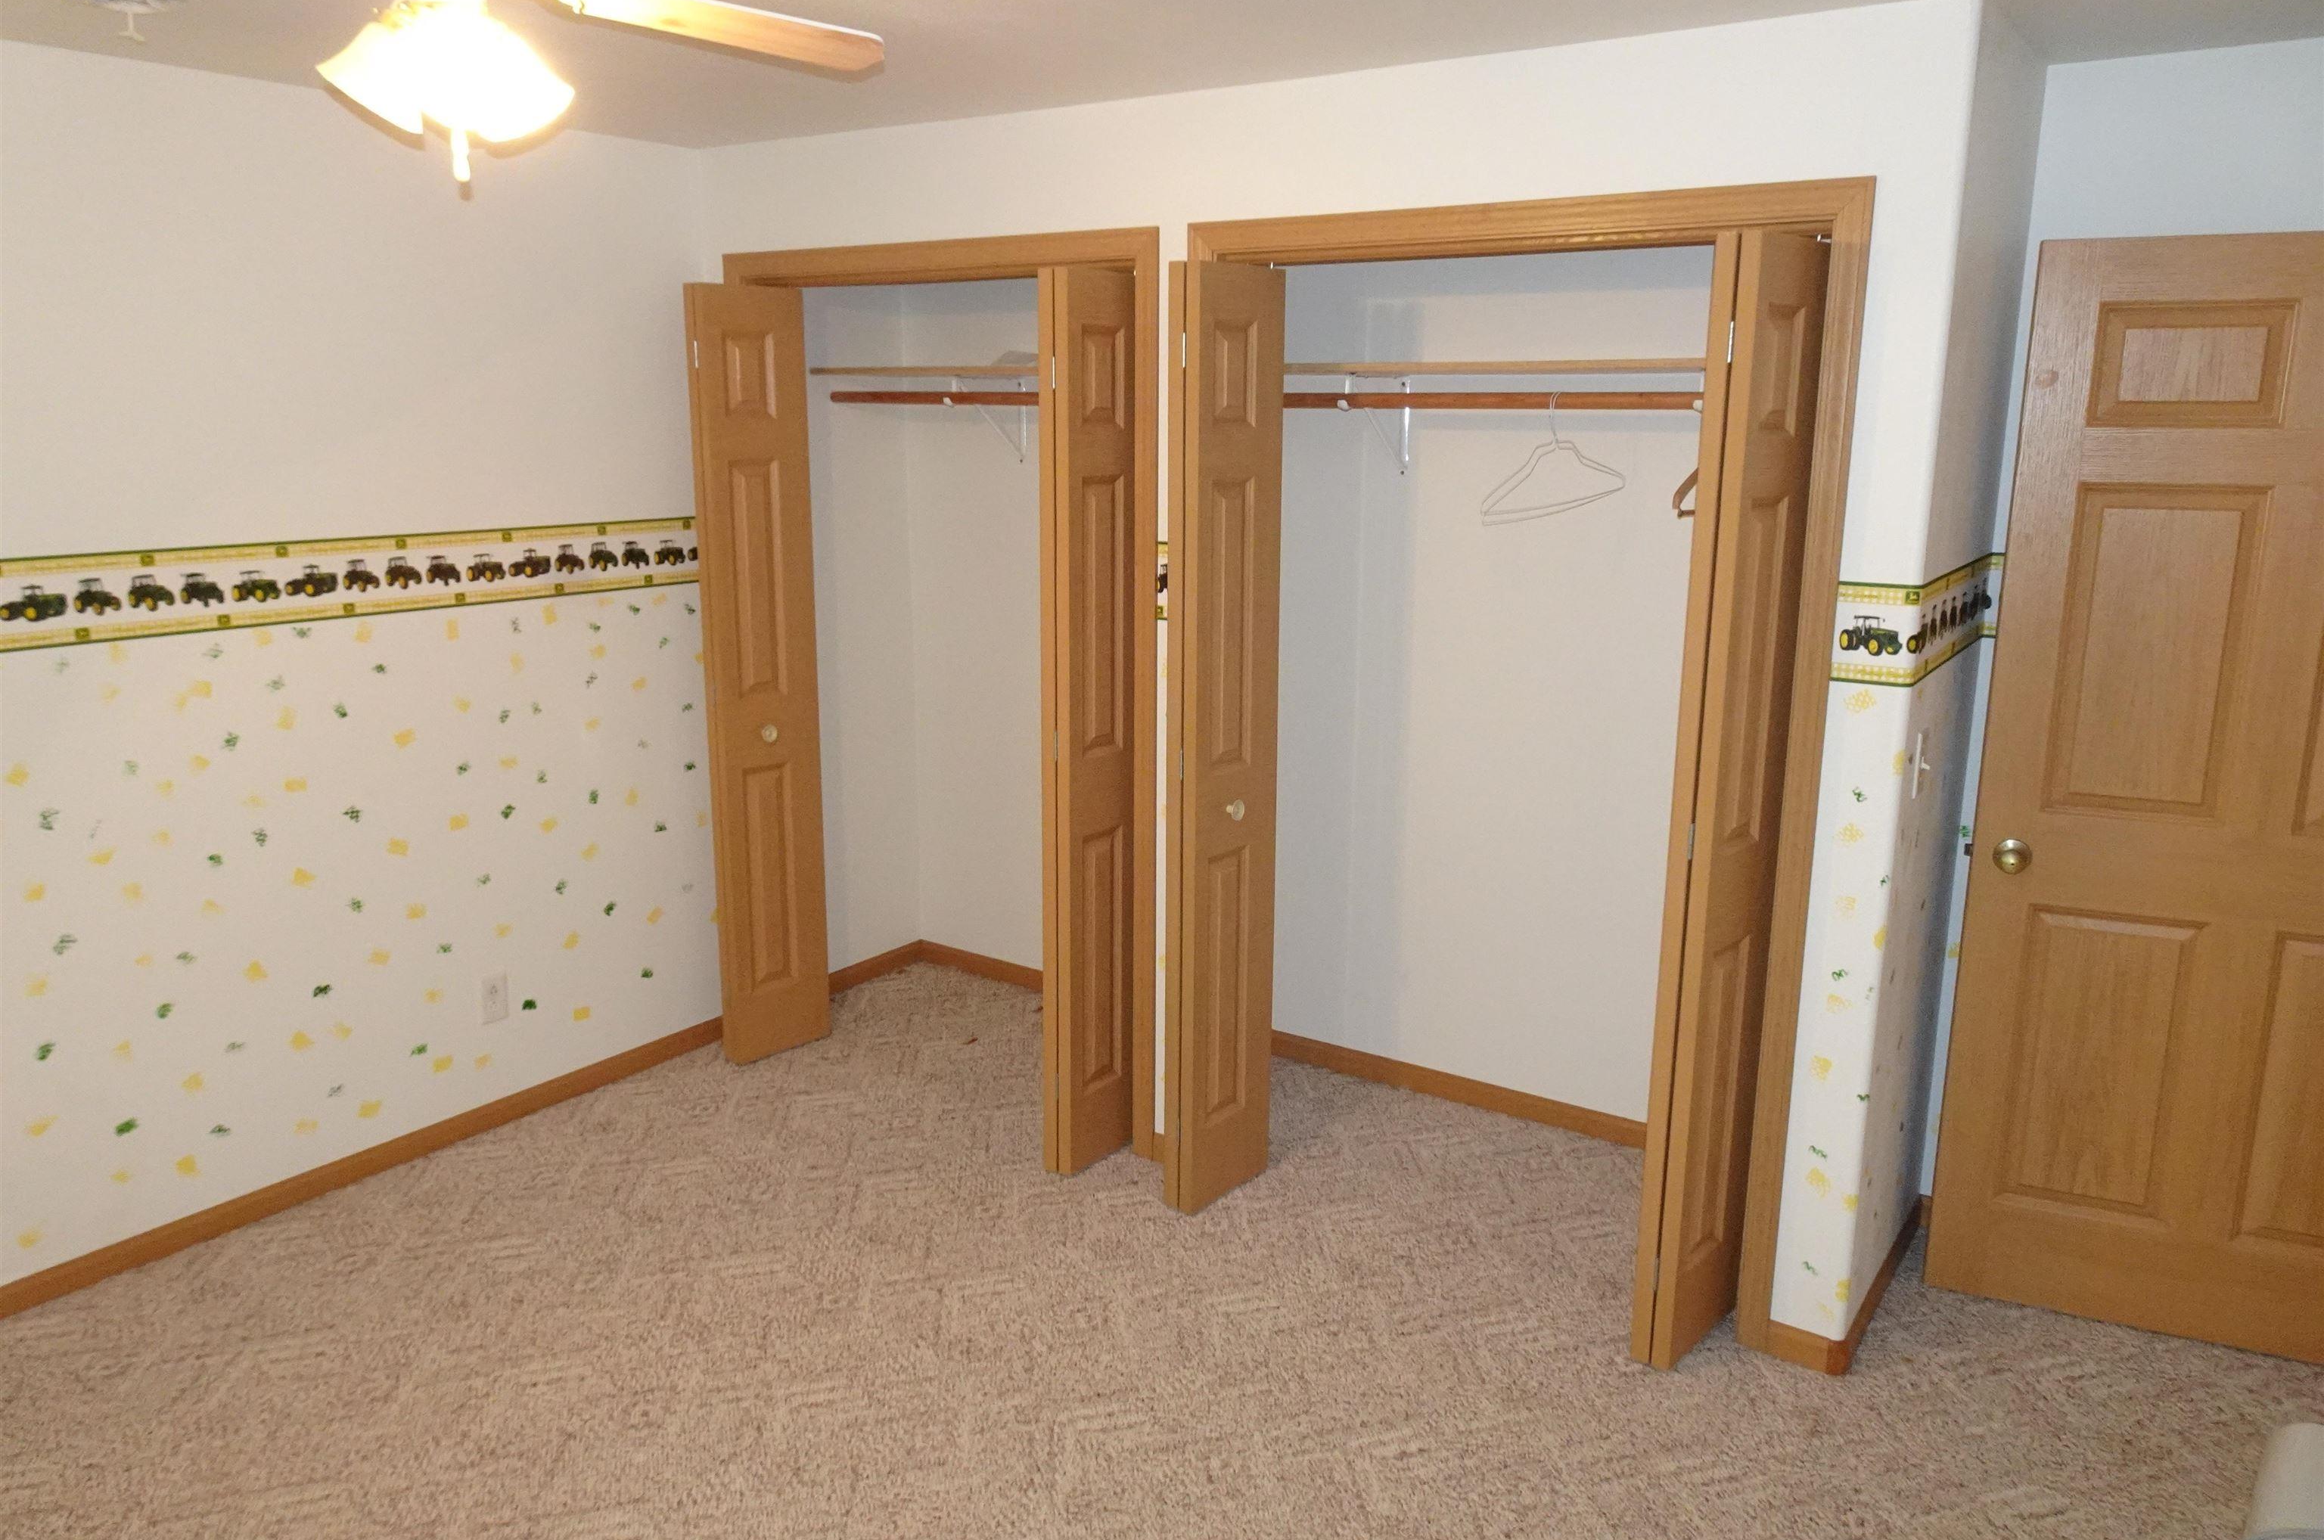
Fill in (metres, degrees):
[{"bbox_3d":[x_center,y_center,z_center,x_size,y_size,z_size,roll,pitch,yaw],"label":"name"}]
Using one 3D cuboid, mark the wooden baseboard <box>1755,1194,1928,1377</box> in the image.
[{"bbox_3d":[1.427,1.038,3.347,0.149,0.074,0.718,9,15,34],"label":"wooden baseboard"}]

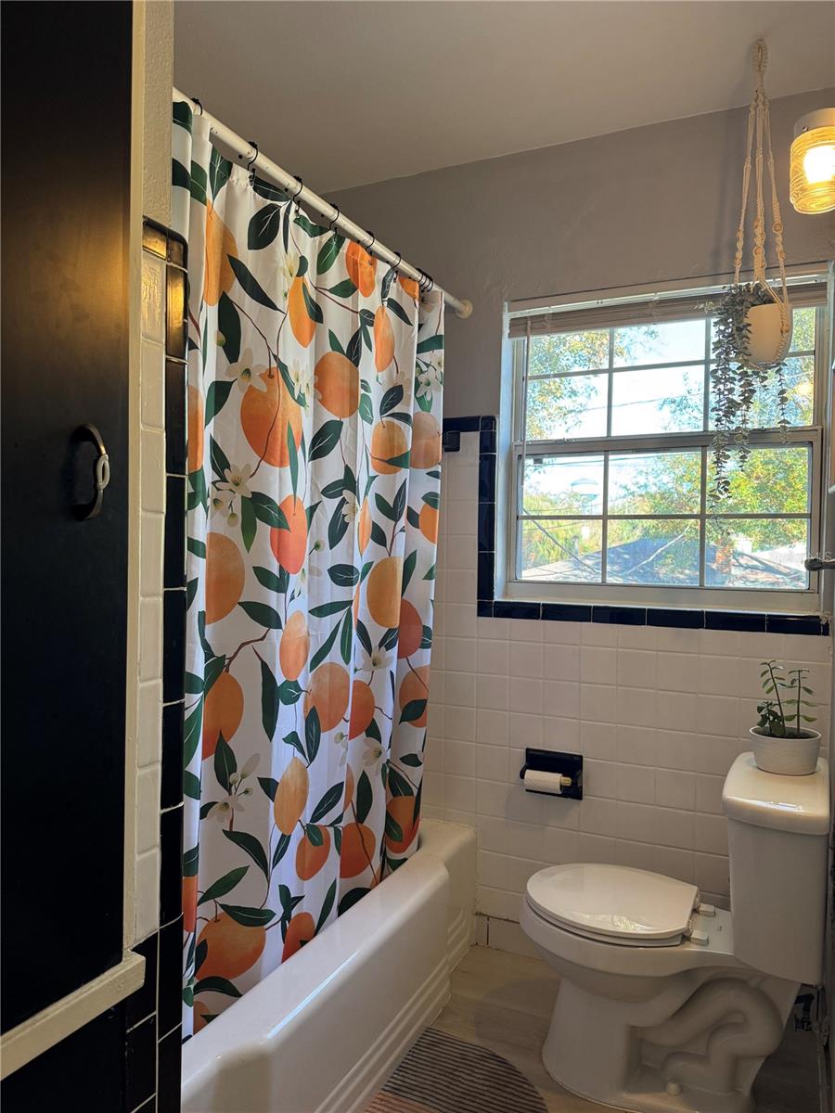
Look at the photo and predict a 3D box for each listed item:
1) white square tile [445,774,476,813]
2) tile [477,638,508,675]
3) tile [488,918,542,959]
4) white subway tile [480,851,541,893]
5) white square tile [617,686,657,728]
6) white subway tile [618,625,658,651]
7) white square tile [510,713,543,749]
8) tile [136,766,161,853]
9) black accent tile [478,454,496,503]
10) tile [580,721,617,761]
[{"bbox_3d":[0.137,0.749,2.445,0.108,0.108,0.010,1,1,27],"label":"white square tile"},{"bbox_3d":[0.237,0.314,2.391,0.108,0.108,0.009,1,1,27],"label":"tile"},{"bbox_3d":[0.298,1.182,2.397,0.164,0.095,0.010,1,2,27],"label":"tile"},{"bbox_3d":[0.285,0.985,2.398,0.207,0.111,0.010,1,2,27],"label":"white subway tile"},{"bbox_3d":[0.624,0.430,2.194,0.108,0.108,0.010,1,1,27],"label":"white square tile"},{"bbox_3d":[0.626,0.231,2.192,0.108,0.071,0.010,1,1,27],"label":"white subway tile"},{"bbox_3d":[0.334,0.539,2.359,0.108,0.109,0.010,1,2,27],"label":"white square tile"},{"bbox_3d":[-0.357,0.333,1.017,0.010,0.111,0.041,1,0,26],"label":"tile"},{"bbox_3d":[0.217,-0.241,2.394,0.053,0.151,0.010,1,2,27],"label":"black accent tile"},{"bbox_3d":[0.527,0.539,2.251,0.108,0.108,0.010,1,0,28],"label":"tile"}]

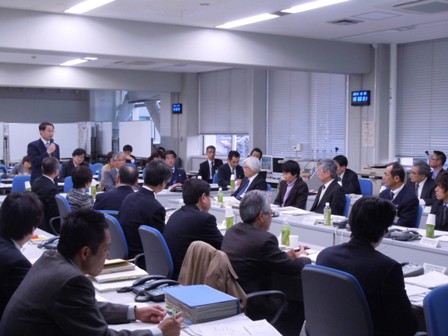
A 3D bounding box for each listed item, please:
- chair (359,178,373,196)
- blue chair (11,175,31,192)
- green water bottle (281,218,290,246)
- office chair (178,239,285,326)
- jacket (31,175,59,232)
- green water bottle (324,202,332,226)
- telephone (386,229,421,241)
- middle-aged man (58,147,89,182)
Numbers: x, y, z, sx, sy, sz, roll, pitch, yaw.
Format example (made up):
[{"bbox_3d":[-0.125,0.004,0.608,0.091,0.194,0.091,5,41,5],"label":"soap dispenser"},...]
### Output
[{"bbox_3d":[1.705,0.601,9.511,0.560,0.900,0.560,-1,3,-31],"label":"chair"},{"bbox_3d":[-2.548,0.578,9.471,0.580,0.930,0.600,-1,3,-32],"label":"blue chair"},{"bbox_3d":[0.442,0.457,4.971,0.067,0.207,0.067,0,3,0],"label":"green water bottle"},{"bbox_3d":[0.148,0.849,3.807,0.620,0.950,0.600,-1,3,-32],"label":"office chair"},{"bbox_3d":[-1.832,0.372,7.220,0.330,0.620,0.440,-2,4,-42],"label":"jacket"},{"bbox_3d":[0.926,0.411,6.184,0.066,0.205,0.066,0,3,0],"label":"green water bottle"},{"bbox_3d":[1.378,0.506,5.399,0.210,0.080,0.190,-1,3,-32],"label":"telephone"},{"bbox_3d":[-2.468,0.303,11.613,0.500,1.280,0.700,-1,3,-32],"label":"middle-aged man"}]

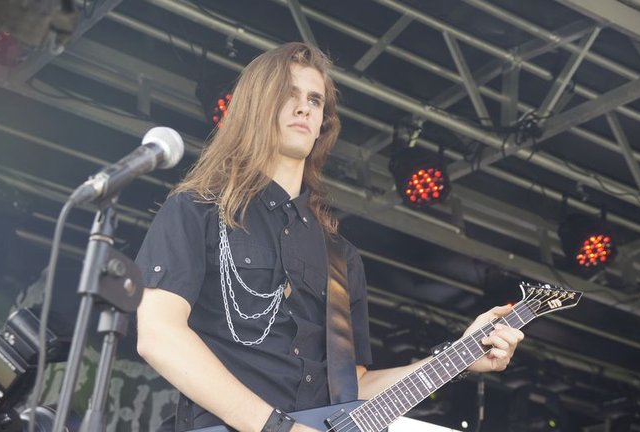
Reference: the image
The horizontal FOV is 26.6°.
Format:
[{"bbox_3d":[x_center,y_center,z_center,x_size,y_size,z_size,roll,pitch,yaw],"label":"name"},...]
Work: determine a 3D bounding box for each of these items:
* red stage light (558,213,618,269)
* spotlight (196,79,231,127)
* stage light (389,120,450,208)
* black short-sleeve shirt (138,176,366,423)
[{"bbox_3d":[1.281,0.122,6.480,0.240,0.220,0.230,18,14,-30],"label":"red stage light"},{"bbox_3d":[-0.367,-0.462,5.550,0.240,0.220,0.230,18,14,-30],"label":"spotlight"},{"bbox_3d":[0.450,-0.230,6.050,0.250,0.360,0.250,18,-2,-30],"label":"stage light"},{"bbox_3d":[-0.132,0.208,2.860,0.480,0.600,0.290,10,-25,-27],"label":"black short-sleeve shirt"}]

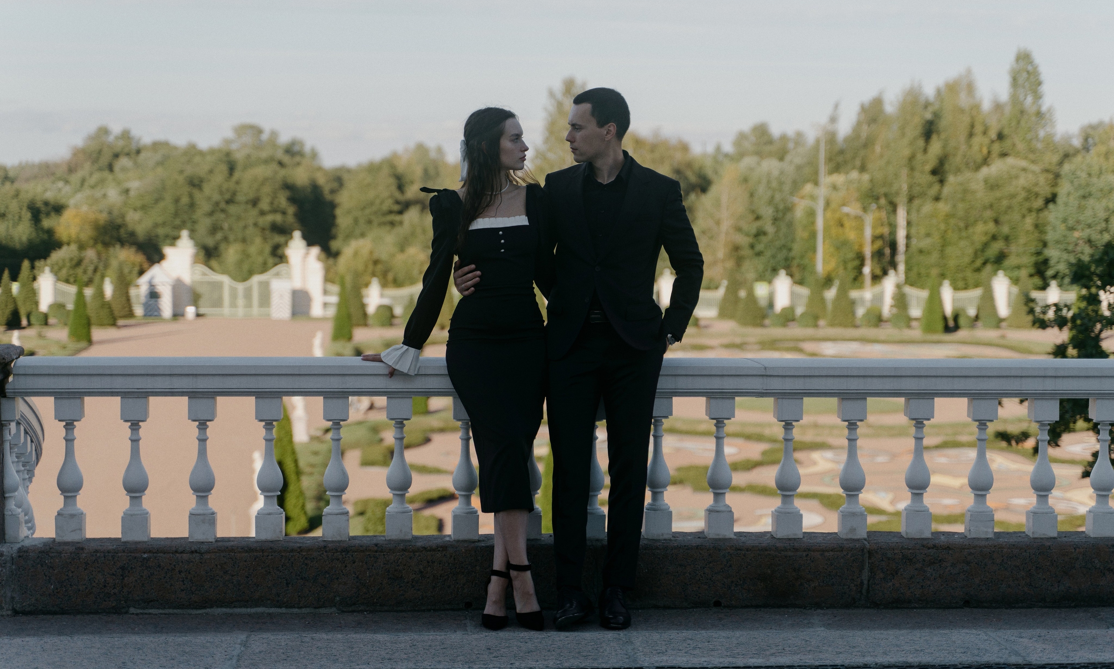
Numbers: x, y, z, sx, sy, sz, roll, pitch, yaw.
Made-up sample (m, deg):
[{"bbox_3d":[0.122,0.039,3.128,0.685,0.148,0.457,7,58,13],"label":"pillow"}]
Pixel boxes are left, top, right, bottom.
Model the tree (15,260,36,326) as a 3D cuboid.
[{"bbox_3d":[-29.642,-2.477,120.754,1.214,3.336,1.214,0,4,-3],"label":"tree"}]

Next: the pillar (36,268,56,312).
[{"bbox_3d":[-31.024,-2.575,131.607,1.032,3.041,1.032,0,3,-5],"label":"pillar"}]

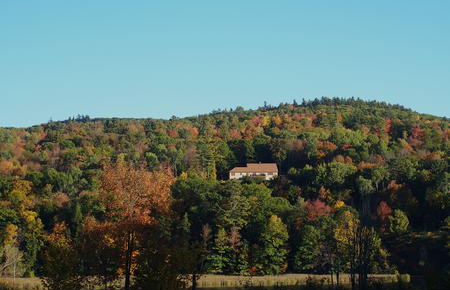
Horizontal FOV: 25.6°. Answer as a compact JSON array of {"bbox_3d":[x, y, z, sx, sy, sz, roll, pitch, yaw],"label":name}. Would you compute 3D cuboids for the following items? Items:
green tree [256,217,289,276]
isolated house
[{"bbox_3d":[14.020,30.000,298.000,10.000,18.200,10.000,0,-4,0],"label":"green tree"},{"bbox_3d":[12.180,11.340,415.000,20.200,7.300,10.000,0,-4,0],"label":"isolated house"}]

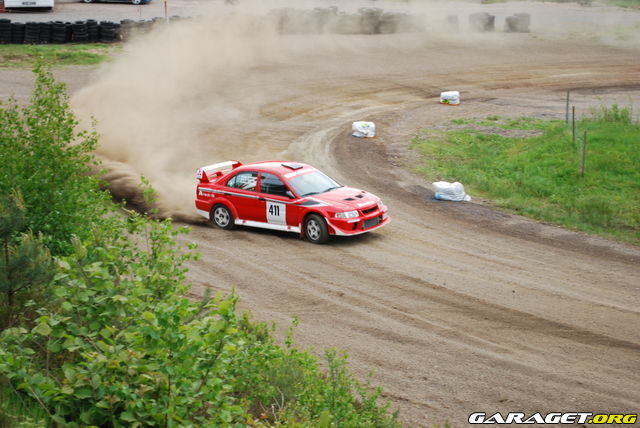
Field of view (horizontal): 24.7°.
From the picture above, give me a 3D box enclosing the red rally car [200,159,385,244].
[{"bbox_3d":[-0.614,-0.316,30.822,4.350,1.400,1.770,8,14,38],"label":"red rally car"}]

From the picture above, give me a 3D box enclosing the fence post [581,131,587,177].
[{"bbox_3d":[6.687,-1.534,37.000,0.060,1.160,0.060,4,12,0],"label":"fence post"}]

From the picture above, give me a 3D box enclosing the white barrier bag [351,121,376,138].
[{"bbox_3d":[1.315,-2.490,43.100,0.690,0.440,0.550,-1,12,-3],"label":"white barrier bag"}]

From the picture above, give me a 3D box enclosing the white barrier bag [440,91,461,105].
[{"bbox_3d":[4.490,-3.998,50.200,0.680,0.430,0.550,-1,12,-3],"label":"white barrier bag"}]

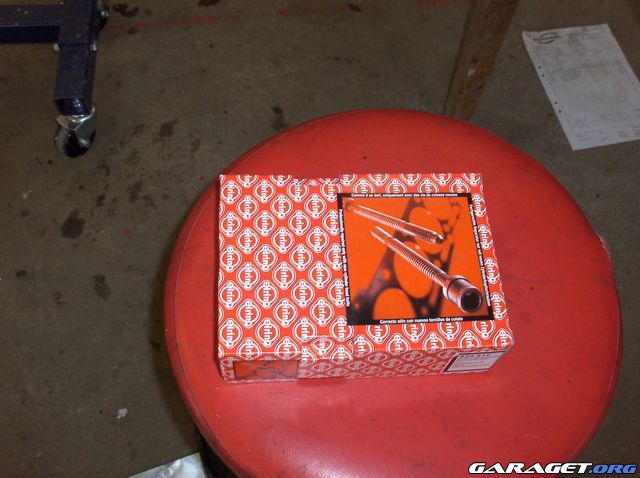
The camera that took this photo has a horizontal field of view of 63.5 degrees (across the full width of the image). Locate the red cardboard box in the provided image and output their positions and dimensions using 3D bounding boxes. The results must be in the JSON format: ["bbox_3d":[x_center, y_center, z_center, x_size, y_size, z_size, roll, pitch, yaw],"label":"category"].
[{"bbox_3d":[0.027,0.026,0.389,0.195,0.062,0.136,-1,64,-4],"label":"red cardboard box"}]

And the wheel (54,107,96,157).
[{"bbox_3d":[-0.421,-0.182,0.895,0.047,0.080,0.071,28,66,10],"label":"wheel"}]

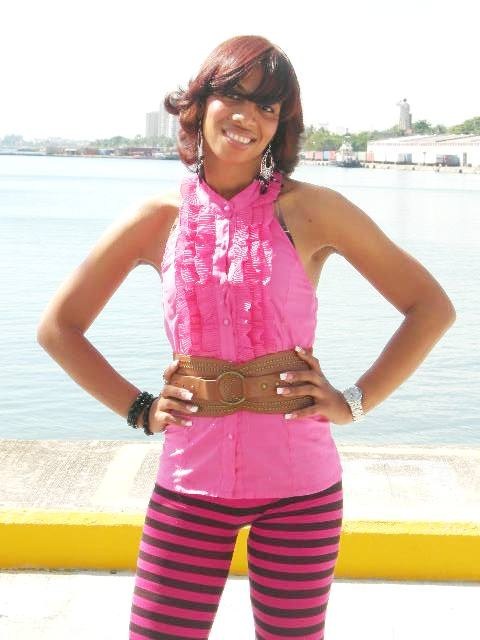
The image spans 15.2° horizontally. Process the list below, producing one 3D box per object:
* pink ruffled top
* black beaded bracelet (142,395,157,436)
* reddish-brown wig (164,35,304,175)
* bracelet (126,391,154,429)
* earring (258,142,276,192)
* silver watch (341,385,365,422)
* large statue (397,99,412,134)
[{"bbox_3d":[0.016,0.025,3.380,0.340,0.610,0.250,-1,6,12],"label":"pink ruffled top"},{"bbox_3d":[-0.168,0.180,3.370,0.012,0.074,0.064,12,0,19],"label":"black beaded bracelet"},{"bbox_3d":[-0.005,-0.398,3.330,0.260,0.255,0.245,16,6,6],"label":"reddish-brown wig"},{"bbox_3d":[-0.186,0.168,3.370,0.020,0.070,0.062,26,0,15],"label":"bracelet"},{"bbox_3d":[0.049,-0.280,3.310,0.027,0.090,0.014,4,5,-9],"label":"earring"},{"bbox_3d":[0.209,0.157,3.340,0.034,0.064,0.055,-24,-27,-18],"label":"silver watch"},{"bbox_3d":[58.704,-72.622,640.000,4.900,12.800,4.300,2,5,12],"label":"large statue"}]

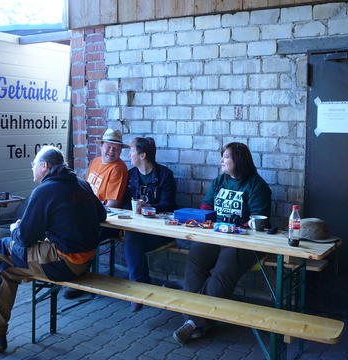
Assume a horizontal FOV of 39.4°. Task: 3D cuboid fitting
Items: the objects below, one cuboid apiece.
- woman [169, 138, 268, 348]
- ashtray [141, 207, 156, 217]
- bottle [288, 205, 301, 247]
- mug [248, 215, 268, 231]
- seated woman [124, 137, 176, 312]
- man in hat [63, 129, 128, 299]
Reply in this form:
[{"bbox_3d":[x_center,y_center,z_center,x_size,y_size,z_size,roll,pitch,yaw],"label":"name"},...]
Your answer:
[{"bbox_3d":[0.368,0.408,3.577,0.570,1.360,0.820,4,8,31],"label":"woman"},{"bbox_3d":[-0.201,0.254,3.887,0.110,0.055,0.100,-1,7,-3],"label":"ashtray"},{"bbox_3d":[0.730,0.278,2.927,0.064,0.235,0.064,2,7,14],"label":"bottle"},{"bbox_3d":[0.586,0.302,3.339,0.125,0.088,0.097,-5,9,-36],"label":"mug"},{"bbox_3d":[-0.225,0.343,4.044,0.500,1.380,0.680,4,8,31],"label":"seated woman"},{"bbox_3d":[-0.683,0.270,4.323,0.560,1.460,0.700,4,8,31],"label":"man in hat"}]

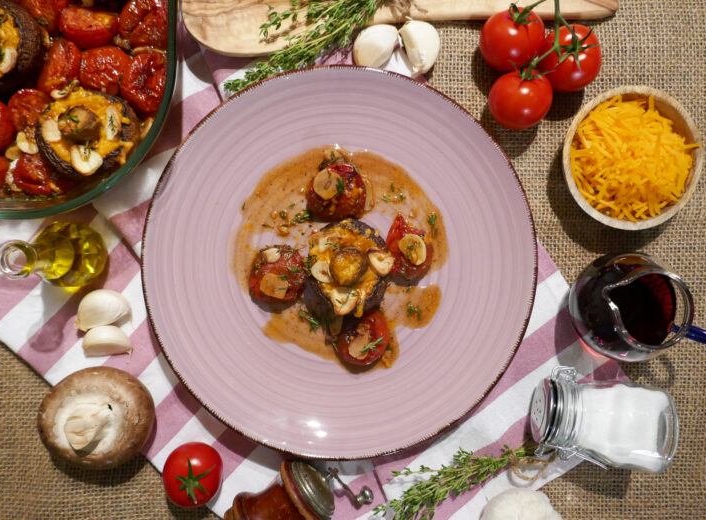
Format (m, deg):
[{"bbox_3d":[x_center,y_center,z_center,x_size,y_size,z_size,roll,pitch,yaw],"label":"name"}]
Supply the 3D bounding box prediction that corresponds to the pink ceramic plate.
[{"bbox_3d":[-0.009,0.002,0.382,0.270,0.025,0.270,0,90,0],"label":"pink ceramic plate"}]

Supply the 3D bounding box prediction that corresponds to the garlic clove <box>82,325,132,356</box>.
[{"bbox_3d":[-0.172,0.057,0.380,0.033,0.019,0.021,2,89,0],"label":"garlic clove"}]

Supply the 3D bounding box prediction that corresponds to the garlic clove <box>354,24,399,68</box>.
[{"bbox_3d":[0.016,-0.149,0.381,0.028,0.025,0.037,41,90,0],"label":"garlic clove"}]

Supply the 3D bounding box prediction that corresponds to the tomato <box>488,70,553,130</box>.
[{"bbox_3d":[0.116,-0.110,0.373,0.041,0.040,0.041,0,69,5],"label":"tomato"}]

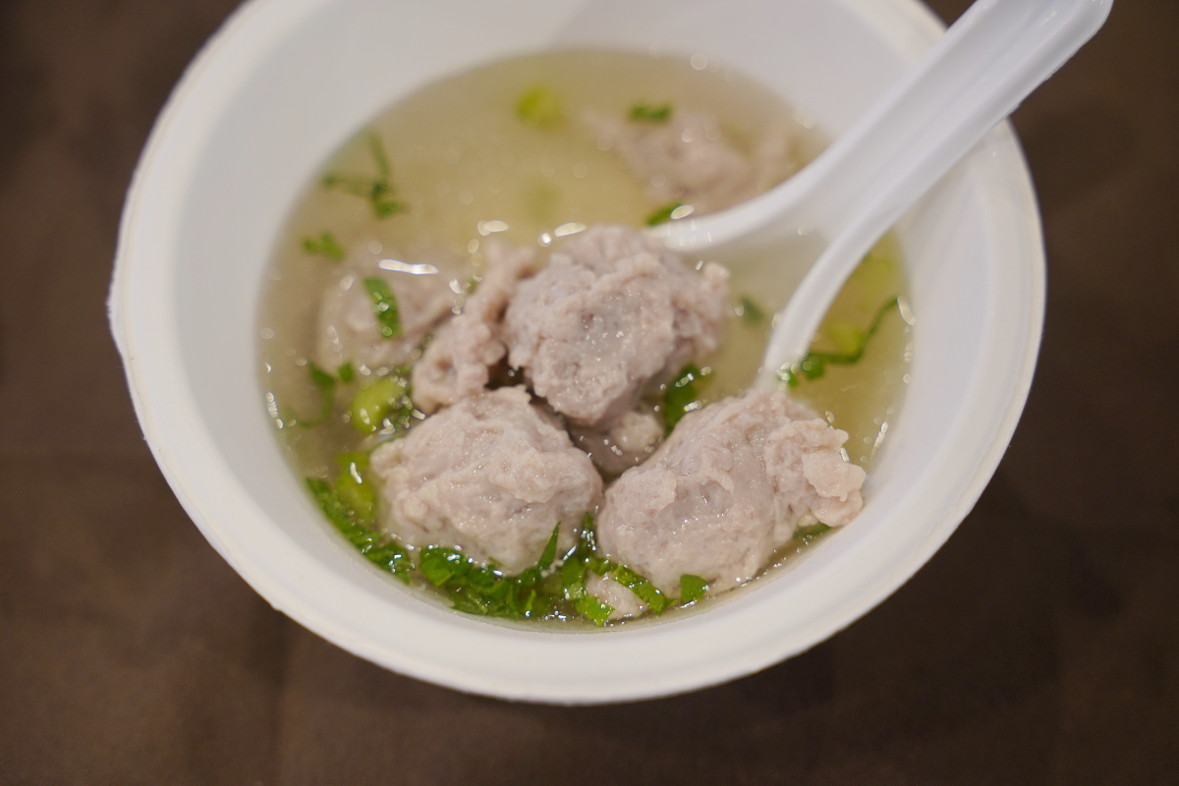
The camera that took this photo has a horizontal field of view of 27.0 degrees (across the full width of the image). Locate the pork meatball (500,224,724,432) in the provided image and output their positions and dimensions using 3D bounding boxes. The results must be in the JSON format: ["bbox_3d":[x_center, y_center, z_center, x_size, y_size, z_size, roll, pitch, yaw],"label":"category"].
[{"bbox_3d":[0.004,-0.010,0.385,0.035,0.029,0.032,-3,65,0],"label":"pork meatball"}]

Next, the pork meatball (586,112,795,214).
[{"bbox_3d":[0.018,-0.039,0.420,0.034,0.023,0.024,-3,65,0],"label":"pork meatball"}]

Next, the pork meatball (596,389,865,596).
[{"bbox_3d":[0.022,0.016,0.381,0.040,0.028,0.032,-10,65,-3],"label":"pork meatball"}]

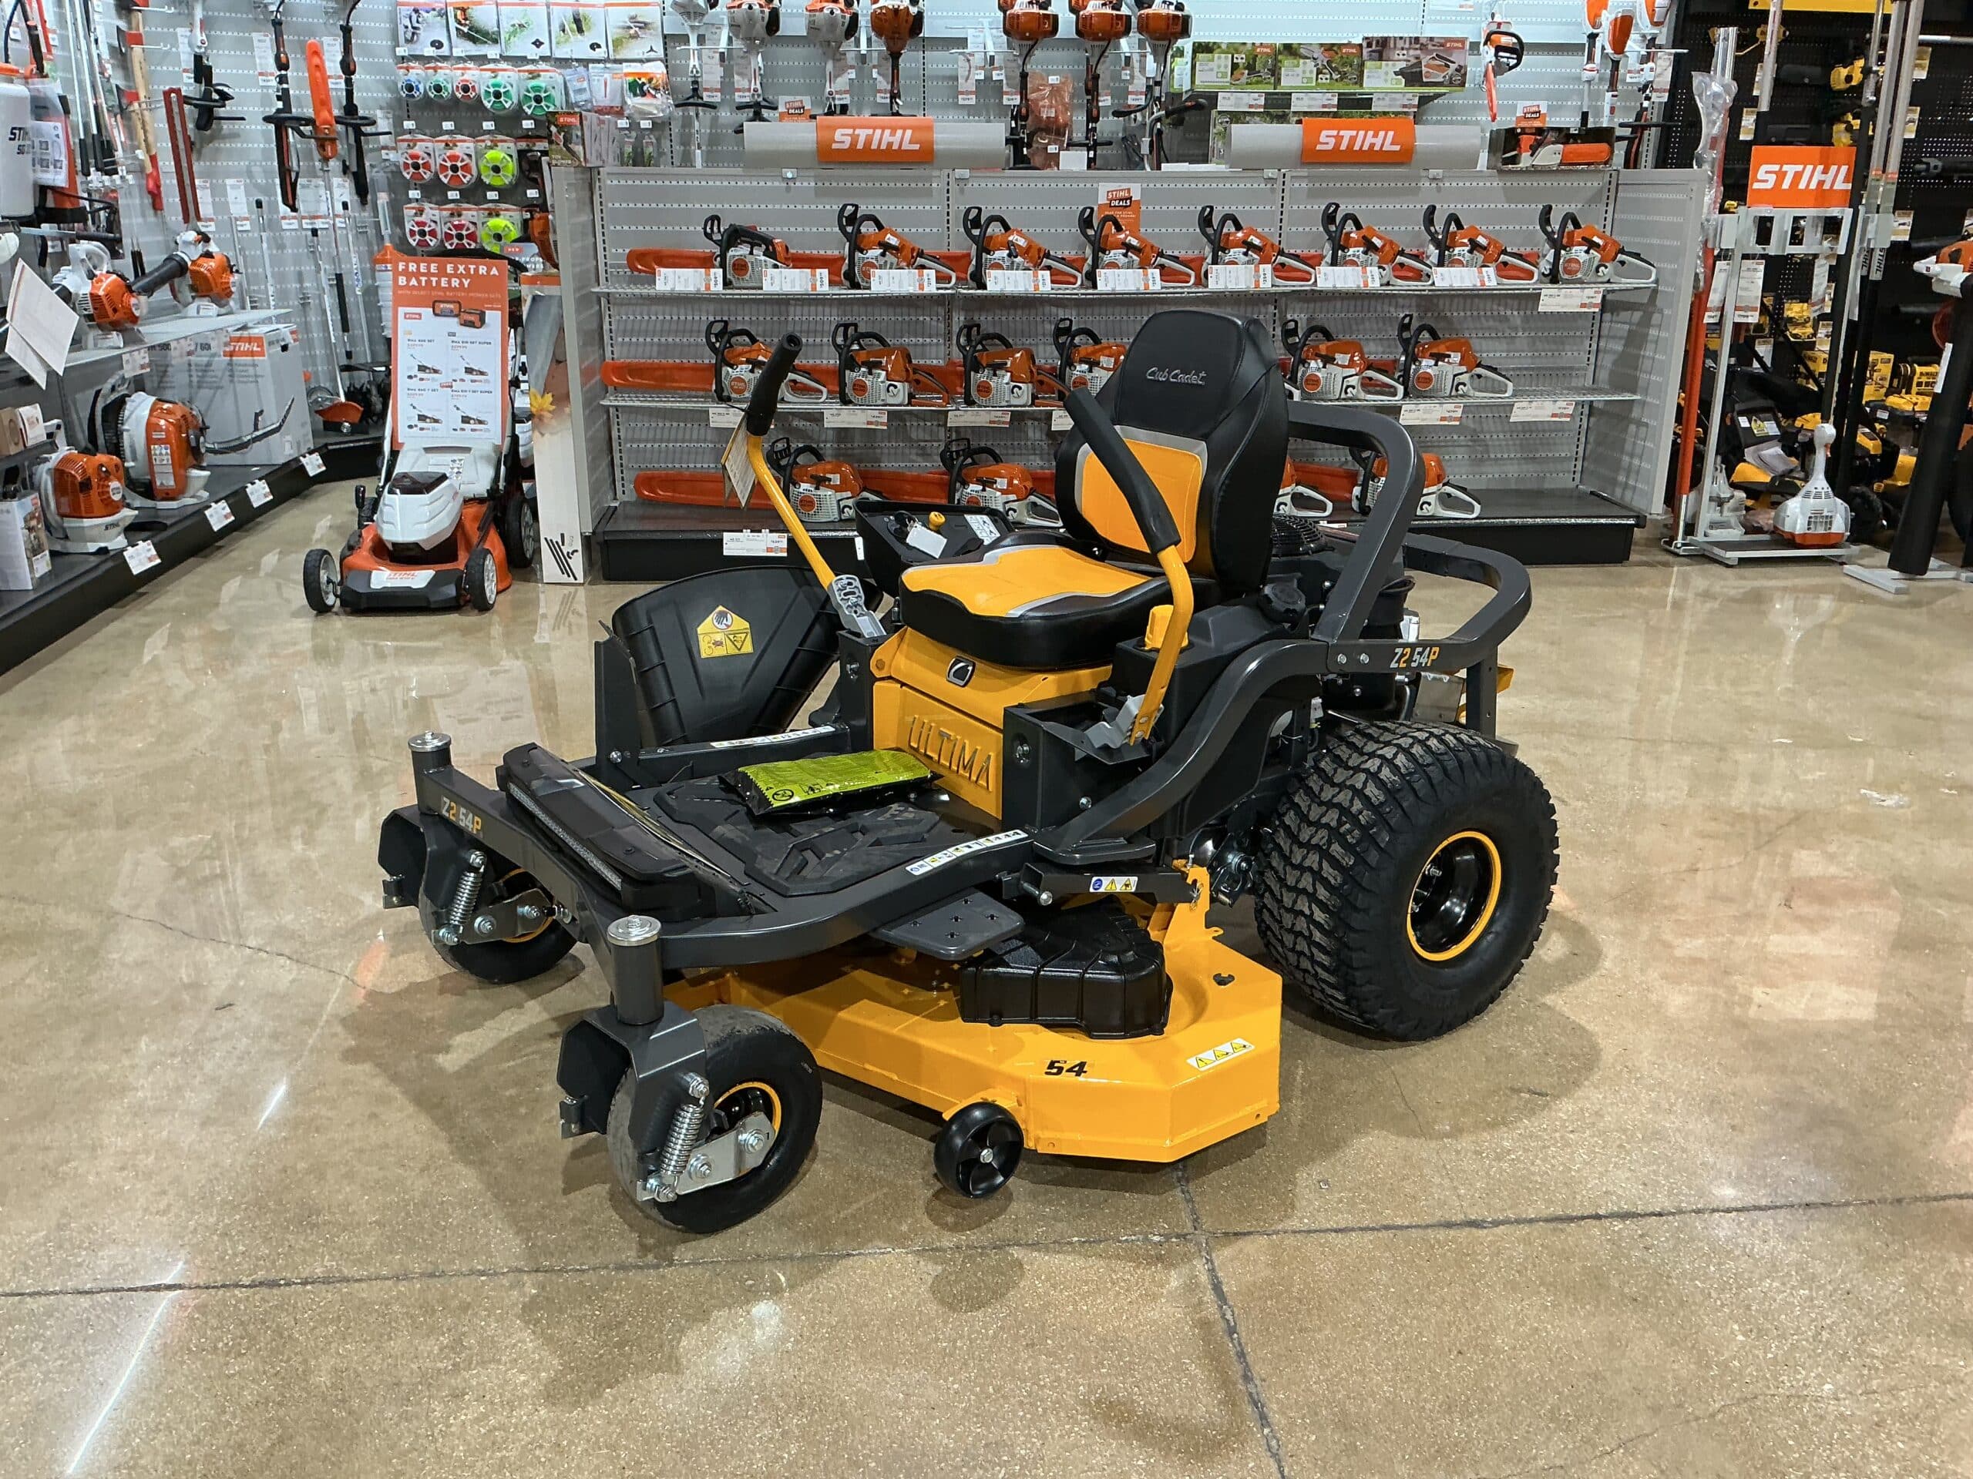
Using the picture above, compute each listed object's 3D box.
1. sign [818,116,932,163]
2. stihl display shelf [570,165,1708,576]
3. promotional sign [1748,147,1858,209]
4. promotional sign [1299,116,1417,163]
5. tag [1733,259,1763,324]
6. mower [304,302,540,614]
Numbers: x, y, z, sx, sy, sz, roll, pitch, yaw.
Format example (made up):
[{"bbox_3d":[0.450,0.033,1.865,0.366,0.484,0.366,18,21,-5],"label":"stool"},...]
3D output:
[{"bbox_3d":[-0.384,-2.089,5.751,0.415,0.155,0.035,-1,19,-5],"label":"sign"},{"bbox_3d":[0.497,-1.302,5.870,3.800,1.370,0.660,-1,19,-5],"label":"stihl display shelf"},{"bbox_3d":[2.935,-2.021,5.943,0.390,0.210,0.012,-1,19,-5],"label":"promotional sign"},{"bbox_3d":[1.320,-2.132,5.888,0.425,0.155,0.035,-1,19,-5],"label":"promotional sign"},{"bbox_3d":[2.792,-1.631,6.045,0.092,0.225,0.010,-1,19,-5],"label":"tag"},{"bbox_3d":[-1.938,-1.085,5.793,0.600,1.000,1.400,-1,19,-2],"label":"mower"}]

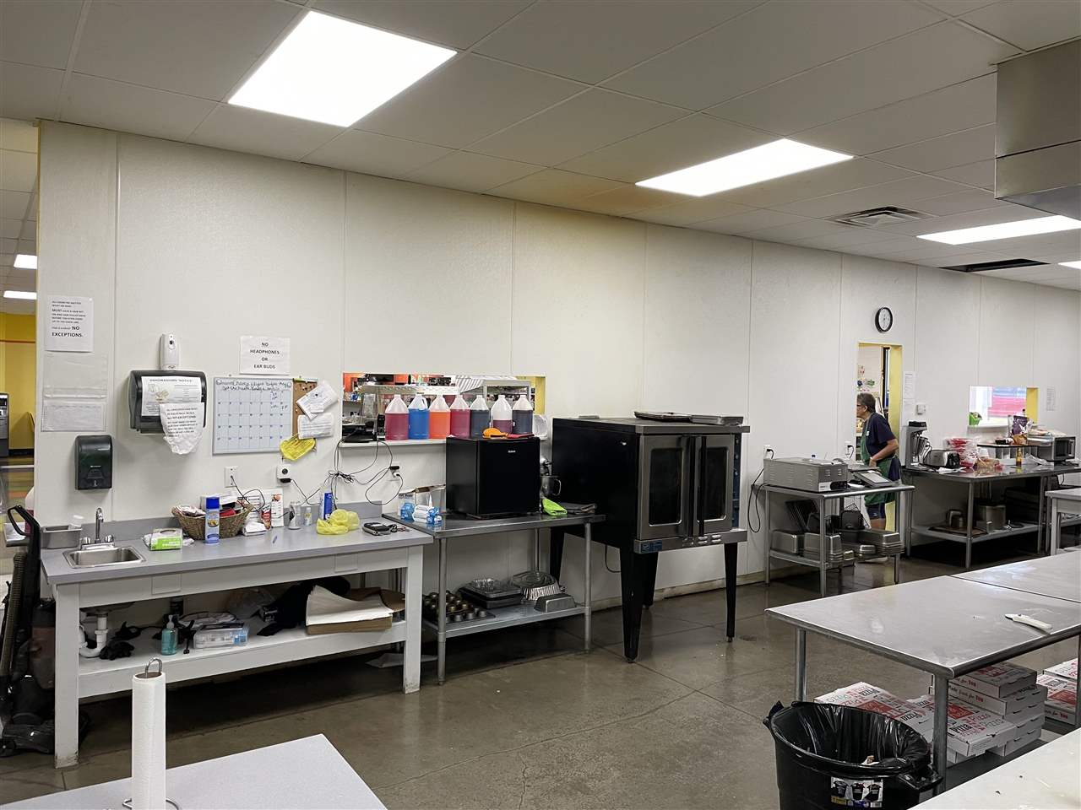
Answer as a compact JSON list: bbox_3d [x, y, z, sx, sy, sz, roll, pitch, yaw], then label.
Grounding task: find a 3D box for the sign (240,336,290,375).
[{"bbox_3d":[-1.573,-0.281,4.645,0.277,0.213,0.010,0,1,-34],"label":"sign"}]

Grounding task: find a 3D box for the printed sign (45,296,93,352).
[{"bbox_3d":[-2.404,-0.410,4.149,0.212,0.278,0.006,0,2,-34],"label":"printed sign"}]

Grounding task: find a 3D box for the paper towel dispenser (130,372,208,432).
[{"bbox_3d":[-1.952,-0.016,4.264,0.350,0.330,0.230,0,1,-34],"label":"paper towel dispenser"}]

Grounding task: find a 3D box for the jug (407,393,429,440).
[{"bbox_3d":[-0.788,0.072,5.242,0.147,0.295,0.147,0,1,-34],"label":"jug"}]

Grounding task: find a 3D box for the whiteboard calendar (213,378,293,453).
[{"bbox_3d":[-1.642,0.065,4.668,0.444,0.440,0.020,0,2,-34],"label":"whiteboard calendar"}]

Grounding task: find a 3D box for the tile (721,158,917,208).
[{"bbox_3d":[1.667,-1.376,5.084,0.600,0.020,1.200,0,2,-34],"label":"tile"}]

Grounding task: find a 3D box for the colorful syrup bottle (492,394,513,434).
[{"bbox_3d":[-0.267,0.086,5.625,0.150,0.296,0.150,1,2,0],"label":"colorful syrup bottle"}]

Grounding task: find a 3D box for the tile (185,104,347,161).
[{"bbox_3d":[-1.438,-1.415,4.252,0.600,0.020,0.810,0,2,-34],"label":"tile"}]

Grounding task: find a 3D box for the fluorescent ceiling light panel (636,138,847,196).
[{"bbox_3d":[1.146,-1.386,4.784,0.605,0.060,1.210,0,1,-34],"label":"fluorescent ceiling light panel"}]

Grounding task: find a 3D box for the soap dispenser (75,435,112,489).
[{"bbox_3d":[-2.270,0.288,4.121,0.157,0.280,0.125,0,1,-34],"label":"soap dispenser"}]

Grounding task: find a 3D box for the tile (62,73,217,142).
[{"bbox_3d":[-1.937,-1.411,3.901,0.610,0.030,0.775,0,1,-34],"label":"tile"}]

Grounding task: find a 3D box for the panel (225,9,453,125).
[{"bbox_3d":[-0.873,-1.389,3.417,0.605,0.060,1.210,0,1,-34],"label":"panel"}]

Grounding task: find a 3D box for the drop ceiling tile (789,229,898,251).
[{"bbox_3d":[2.623,-1.422,6.956,0.610,0.020,0.814,0,2,-34],"label":"drop ceiling tile"}]

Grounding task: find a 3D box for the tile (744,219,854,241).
[{"bbox_3d":[2.116,-1.421,6.618,0.610,0.020,0.814,0,2,-34],"label":"tile"}]

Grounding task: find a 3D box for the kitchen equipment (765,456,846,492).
[{"bbox_3d":[2.225,0.589,6.801,0.395,0.218,0.550,0,2,-34],"label":"kitchen equipment"}]

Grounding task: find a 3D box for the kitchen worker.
[{"bbox_3d":[3.320,0.707,8.042,0.500,1.640,0.500,2,1,32],"label":"kitchen worker"}]

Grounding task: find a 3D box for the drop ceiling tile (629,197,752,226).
[{"bbox_3d":[1.102,-1.414,5.936,0.600,0.020,0.810,0,2,-34],"label":"drop ceiling tile"}]

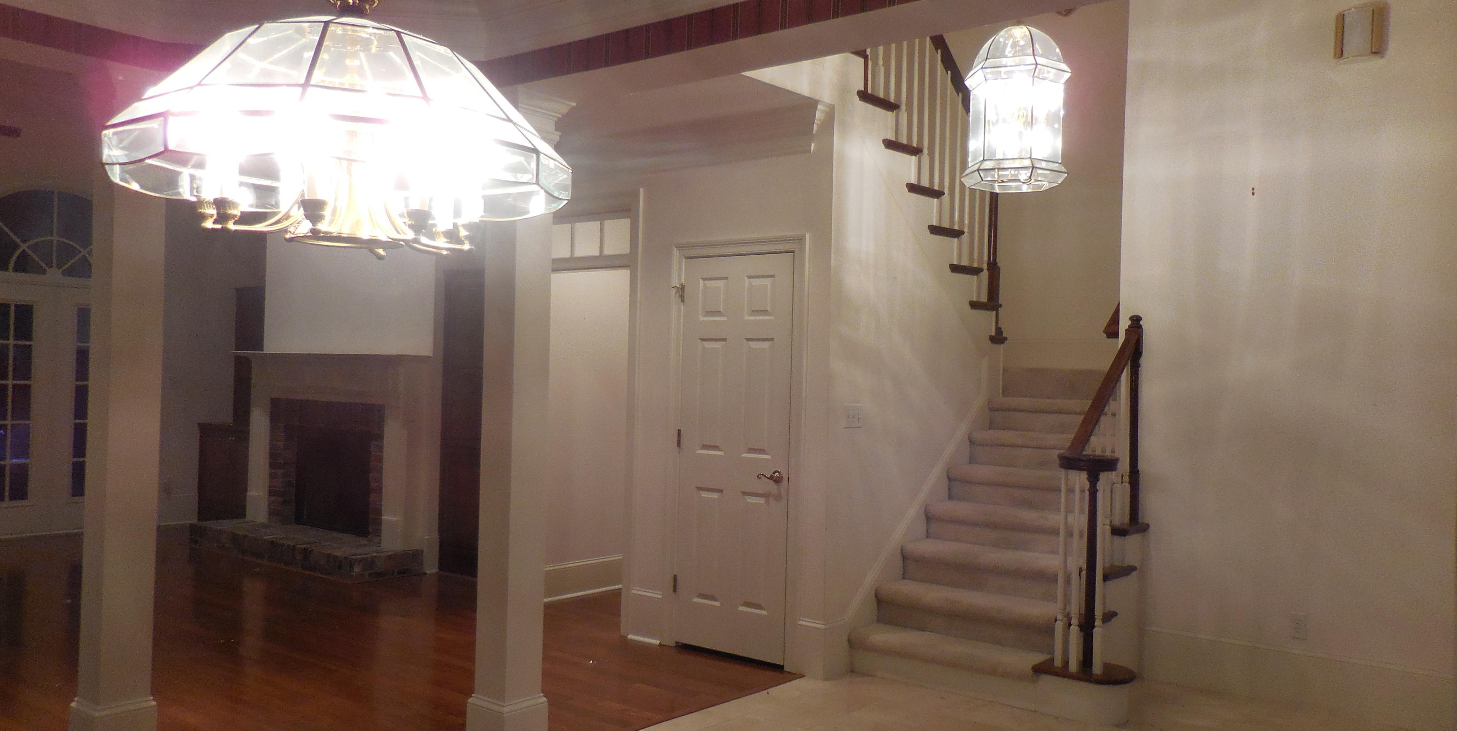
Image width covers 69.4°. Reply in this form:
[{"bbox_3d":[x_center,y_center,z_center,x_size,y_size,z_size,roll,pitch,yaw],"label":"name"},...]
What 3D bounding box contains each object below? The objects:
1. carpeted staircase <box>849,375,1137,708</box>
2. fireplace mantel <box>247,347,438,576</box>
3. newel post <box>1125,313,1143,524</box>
[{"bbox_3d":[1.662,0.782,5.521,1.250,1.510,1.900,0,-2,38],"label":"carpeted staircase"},{"bbox_3d":[-3.128,0.678,8.251,2.330,1.530,0.440,0,-2,38],"label":"fireplace mantel"},{"bbox_3d":[2.005,0.270,5.214,0.075,1.045,0.075,0,-2,38],"label":"newel post"}]

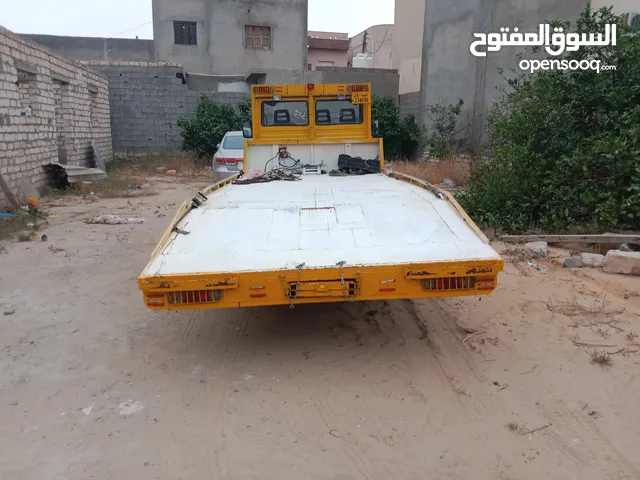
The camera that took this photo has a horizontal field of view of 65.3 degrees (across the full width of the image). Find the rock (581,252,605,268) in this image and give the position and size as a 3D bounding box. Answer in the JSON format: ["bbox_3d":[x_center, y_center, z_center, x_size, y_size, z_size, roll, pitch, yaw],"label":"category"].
[{"bbox_3d":[3.274,0.232,5.965,0.250,0.145,0.190,8,14,29],"label":"rock"}]

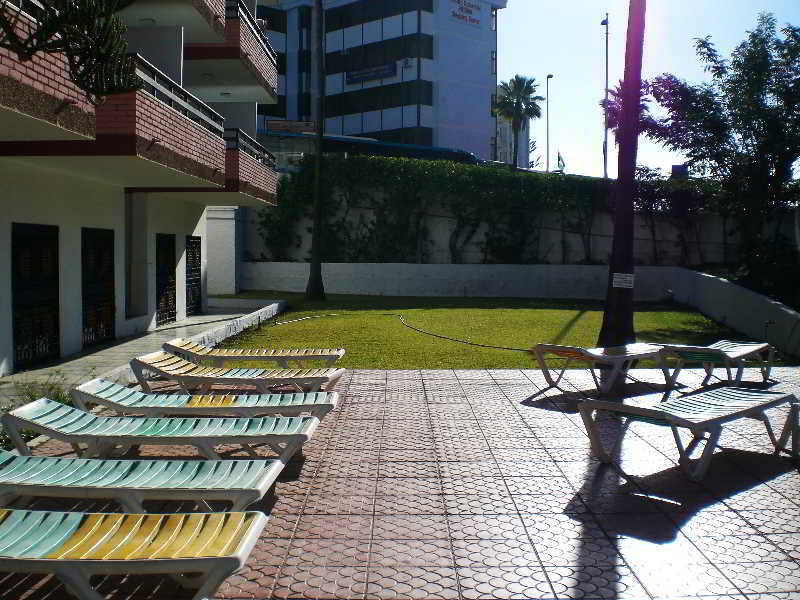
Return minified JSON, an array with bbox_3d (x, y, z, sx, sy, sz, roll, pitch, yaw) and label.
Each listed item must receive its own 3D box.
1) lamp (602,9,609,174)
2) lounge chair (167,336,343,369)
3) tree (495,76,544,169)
[{"bbox_3d":[10.077,-9.621,43.000,0.400,8.900,0.300,0,3,0],"label":"lamp"},{"bbox_3d":[-1.576,0.697,9.690,1.906,0.480,0.650,0,3,4],"label":"lounge chair"},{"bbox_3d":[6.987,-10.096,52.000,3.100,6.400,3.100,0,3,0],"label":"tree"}]

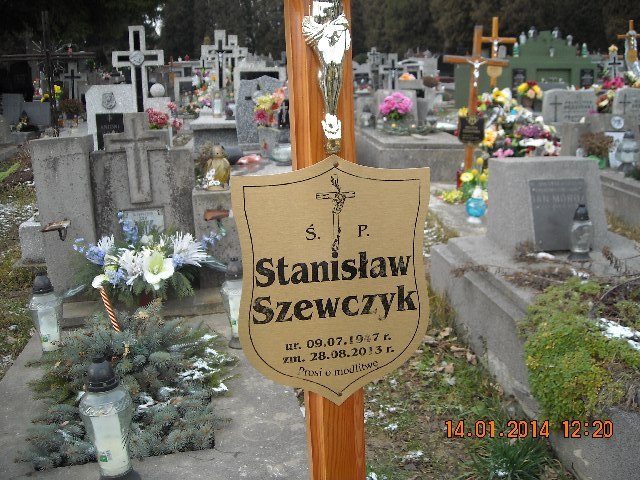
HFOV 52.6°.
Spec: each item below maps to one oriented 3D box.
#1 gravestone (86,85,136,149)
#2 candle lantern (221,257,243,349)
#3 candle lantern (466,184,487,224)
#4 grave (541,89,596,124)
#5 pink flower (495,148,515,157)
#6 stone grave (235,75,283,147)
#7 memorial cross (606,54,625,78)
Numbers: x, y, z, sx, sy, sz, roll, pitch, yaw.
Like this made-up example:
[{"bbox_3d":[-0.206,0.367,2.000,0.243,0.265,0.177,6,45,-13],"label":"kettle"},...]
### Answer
[{"bbox_3d":[-1.906,-1.068,5.917,0.440,0.680,0.140,-2,15,-7],"label":"gravestone"},{"bbox_3d":[-0.295,0.214,2.246,0.112,0.320,0.112,-2,15,-7],"label":"candle lantern"},{"bbox_3d":[1.171,-0.272,4.841,0.145,0.290,0.145,-2,15,-7],"label":"candle lantern"},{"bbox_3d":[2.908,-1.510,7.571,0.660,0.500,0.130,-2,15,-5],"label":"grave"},{"bbox_3d":[1.796,-0.835,6.297,0.200,0.110,0.160,-2,15,-7],"label":"pink flower"},{"bbox_3d":[-0.559,-1.213,6.296,0.560,0.760,0.120,-2,15,-7],"label":"stone grave"},{"bbox_3d":[5.746,-3.326,12.583,0.340,0.540,0.100,-2,15,-5],"label":"memorial cross"}]

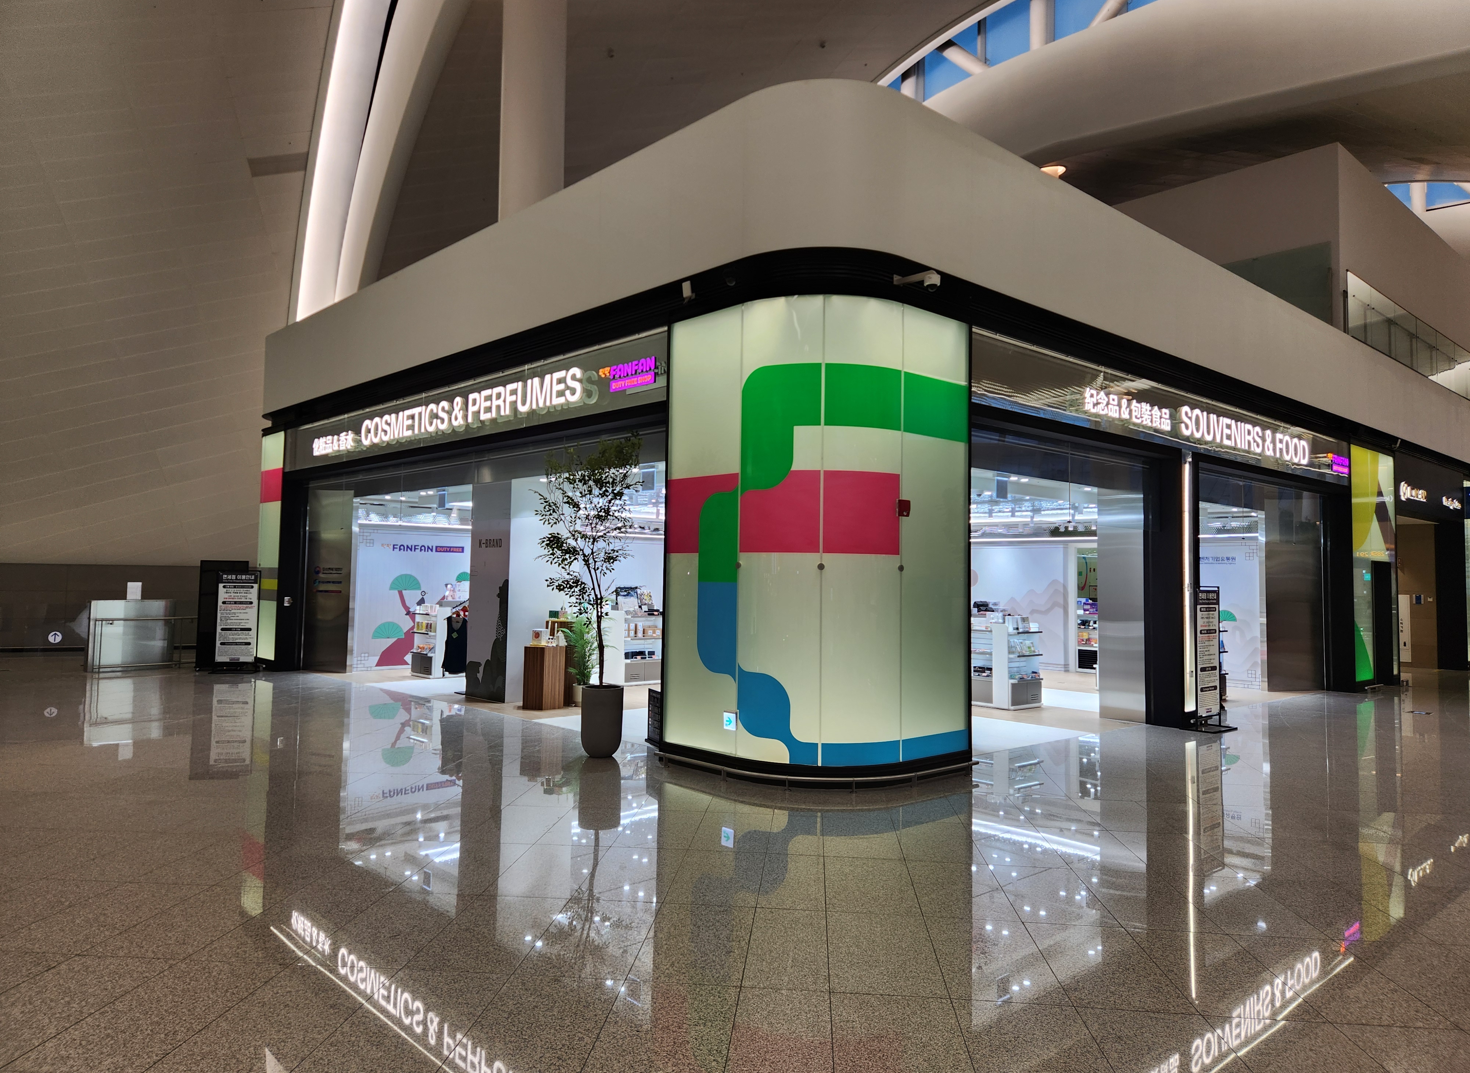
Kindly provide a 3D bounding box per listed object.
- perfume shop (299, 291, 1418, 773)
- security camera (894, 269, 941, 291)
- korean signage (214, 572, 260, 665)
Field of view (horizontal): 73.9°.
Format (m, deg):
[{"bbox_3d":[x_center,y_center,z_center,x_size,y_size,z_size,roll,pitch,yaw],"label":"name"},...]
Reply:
[{"bbox_3d":[1.641,0.385,16.529,14.200,3.950,12.300,4,-4,-43],"label":"perfume shop"},{"bbox_3d":[1.551,-2.140,8.220,0.140,0.190,0.420,3,-3,-38],"label":"security camera"},{"bbox_3d":[-7.801,1.331,15.283,0.630,1.600,0.360,2,-3,-13],"label":"korean signage"}]

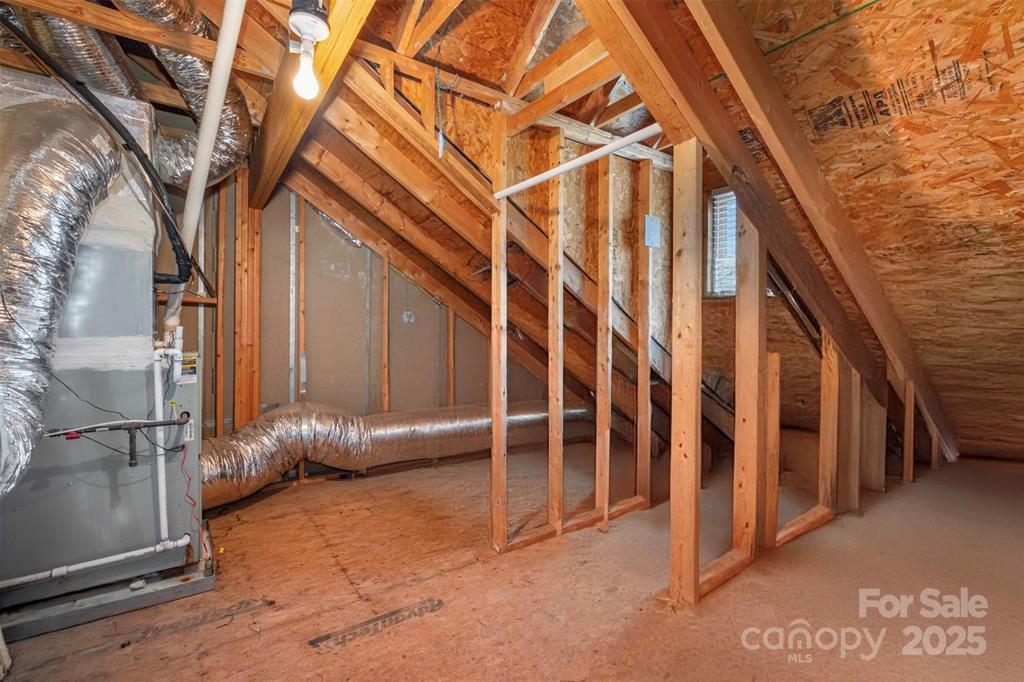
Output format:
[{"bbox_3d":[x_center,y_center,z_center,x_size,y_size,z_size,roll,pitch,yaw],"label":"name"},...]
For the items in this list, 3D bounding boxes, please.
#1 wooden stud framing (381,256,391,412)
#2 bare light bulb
[{"bbox_3d":[-1.042,0.182,3.528,0.038,1.742,0.089,0,0,-33],"label":"wooden stud framing"},{"bbox_3d":[-0.541,-0.697,1.120,0.062,0.115,0.062,0,0,-33],"label":"bare light bulb"}]

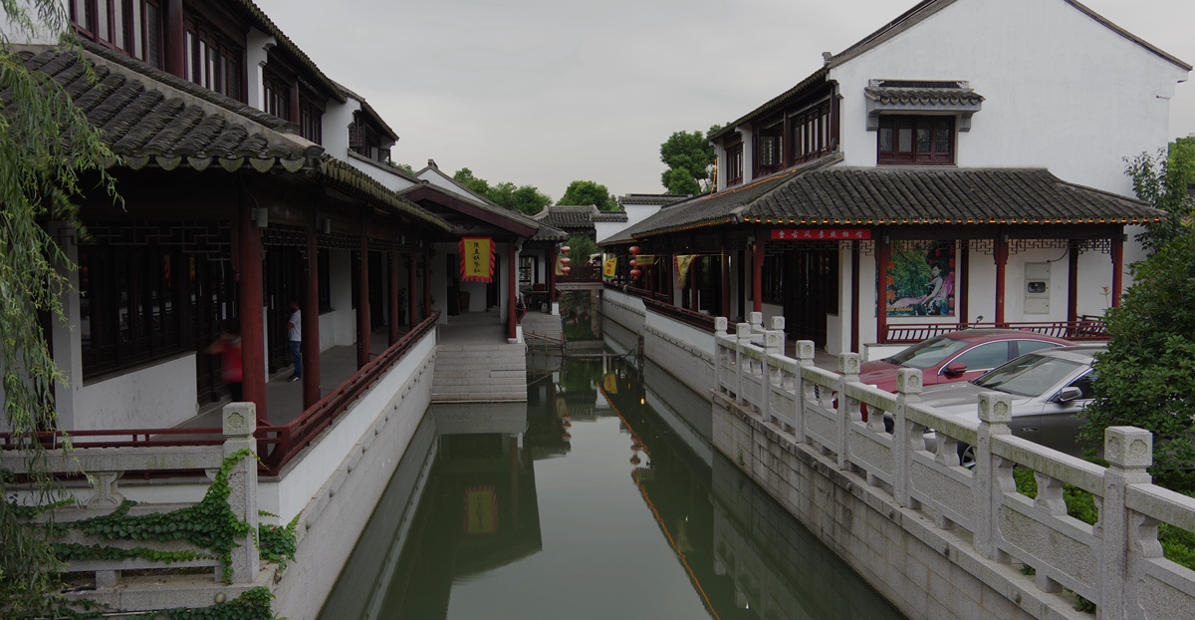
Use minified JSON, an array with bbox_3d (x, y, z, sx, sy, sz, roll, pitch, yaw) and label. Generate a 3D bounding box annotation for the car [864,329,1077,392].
[{"bbox_3d":[5.953,0.996,14.055,4.700,1.460,1.830,-1,3,-10],"label":"car"}]

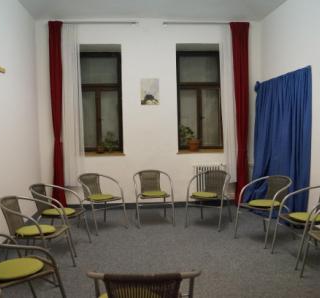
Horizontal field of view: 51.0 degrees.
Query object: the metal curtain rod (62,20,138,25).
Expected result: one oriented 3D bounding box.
[{"bbox_3d":[-1.081,-2.065,5.501,1.510,0.030,0.030,-2,4,-5],"label":"metal curtain rod"}]

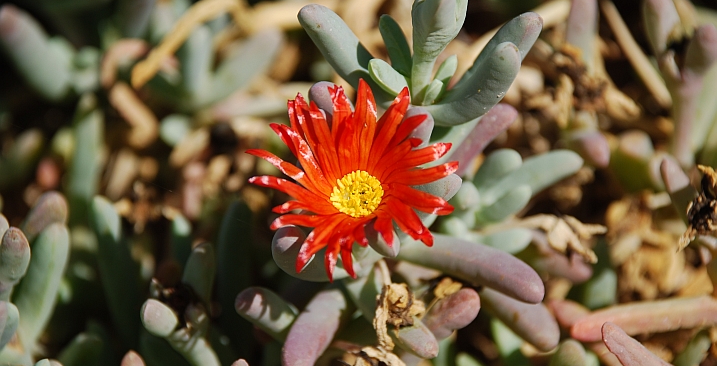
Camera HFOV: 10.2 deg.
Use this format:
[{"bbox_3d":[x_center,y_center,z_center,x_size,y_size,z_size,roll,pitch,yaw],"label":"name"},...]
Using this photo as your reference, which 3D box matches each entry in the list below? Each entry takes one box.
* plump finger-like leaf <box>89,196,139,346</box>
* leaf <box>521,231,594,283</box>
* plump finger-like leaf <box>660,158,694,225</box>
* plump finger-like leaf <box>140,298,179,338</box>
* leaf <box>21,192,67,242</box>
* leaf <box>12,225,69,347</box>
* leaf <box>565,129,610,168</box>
[{"bbox_3d":[-0.050,0.019,0.834,0.008,0.032,0.007,-13,16,-4],"label":"plump finger-like leaf"},{"bbox_3d":[0.041,0.016,0.829,0.014,0.006,0.006,25,90,25],"label":"leaf"},{"bbox_3d":[0.063,0.002,0.795,0.005,0.018,0.004,-20,33,4],"label":"plump finger-like leaf"},{"bbox_3d":[-0.040,0.027,0.804,0.007,0.010,0.007,-43,45,-3],"label":"plump finger-like leaf"},{"bbox_3d":[-0.062,0.011,0.796,0.006,0.022,0.005,13,27,-4],"label":"leaf"},{"bbox_3d":[-0.064,0.021,0.816,0.008,0.027,0.008,13,19,-4],"label":"leaf"},{"bbox_3d":[0.046,-0.008,0.810,0.006,0.005,0.015,-42,39,3],"label":"leaf"}]

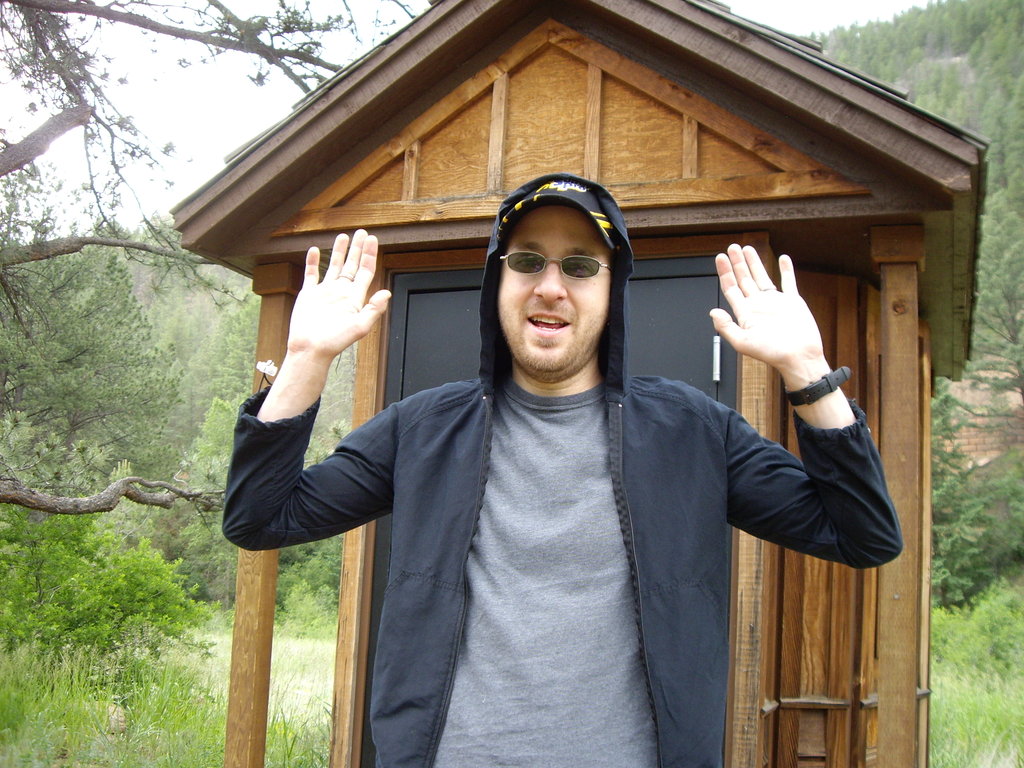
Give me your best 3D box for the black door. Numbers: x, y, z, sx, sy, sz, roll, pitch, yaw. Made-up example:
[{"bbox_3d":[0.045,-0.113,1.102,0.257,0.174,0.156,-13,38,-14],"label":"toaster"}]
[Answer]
[{"bbox_3d":[0.081,0.708,2.990,1.020,2.100,0.070,-1,-9,22],"label":"black door"}]

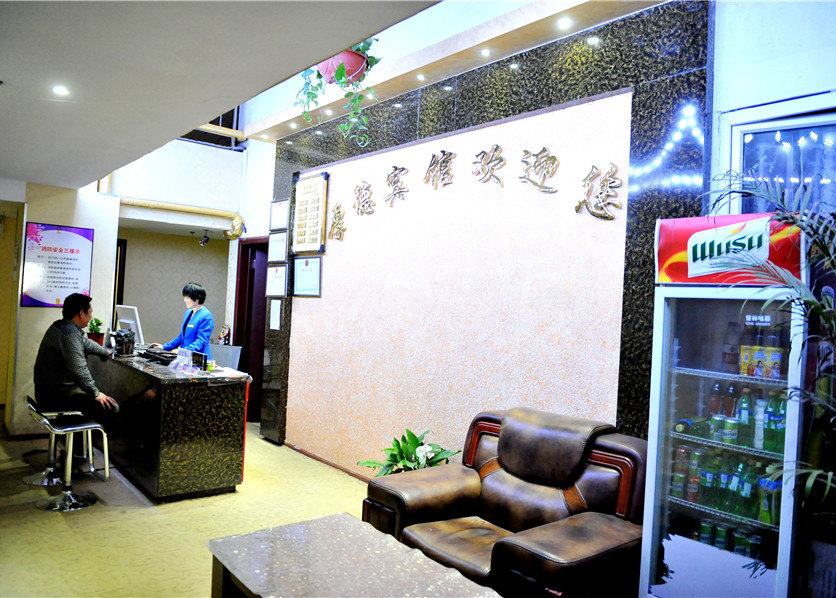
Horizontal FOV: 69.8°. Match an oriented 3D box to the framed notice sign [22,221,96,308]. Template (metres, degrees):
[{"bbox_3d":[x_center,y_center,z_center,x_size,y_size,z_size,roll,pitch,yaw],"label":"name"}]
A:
[{"bbox_3d":[-3.409,-0.302,5.689,0.557,0.773,0.025,3,0,-41],"label":"framed notice sign"}]

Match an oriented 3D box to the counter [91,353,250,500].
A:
[{"bbox_3d":[-2.302,0.953,5.188,0.639,0.858,2.331,3,0,-41],"label":"counter"}]

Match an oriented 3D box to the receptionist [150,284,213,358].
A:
[{"bbox_3d":[-2.201,0.612,5.723,0.480,1.570,0.660,3,0,-40],"label":"receptionist"}]

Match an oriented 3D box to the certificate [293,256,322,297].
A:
[{"bbox_3d":[-1.056,-0.212,5.754,0.022,0.385,0.507,3,0,-41],"label":"certificate"}]

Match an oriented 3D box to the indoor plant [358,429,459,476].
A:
[{"bbox_3d":[-0.069,1.172,3.779,0.500,0.650,0.520,3,0,-41],"label":"indoor plant"}]

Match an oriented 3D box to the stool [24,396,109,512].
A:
[{"bbox_3d":[-2.393,0.998,4.028,0.507,0.755,0.426,3,0,-41],"label":"stool"}]

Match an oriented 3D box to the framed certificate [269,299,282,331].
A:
[{"bbox_3d":[-1.435,0.163,6.048,0.020,0.305,0.220,3,0,-40],"label":"framed certificate"}]

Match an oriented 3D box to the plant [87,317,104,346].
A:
[{"bbox_3d":[-3.174,0.325,5.898,0.190,0.310,0.190,3,0,-40],"label":"plant"}]

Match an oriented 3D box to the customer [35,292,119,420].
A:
[{"bbox_3d":[-2.639,0.651,4.627,0.600,1.340,0.490,3,0,-41],"label":"customer"}]

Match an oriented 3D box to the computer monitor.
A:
[{"bbox_3d":[-2.854,0.272,5.929,0.180,0.410,0.490,3,0,-40],"label":"computer monitor"}]

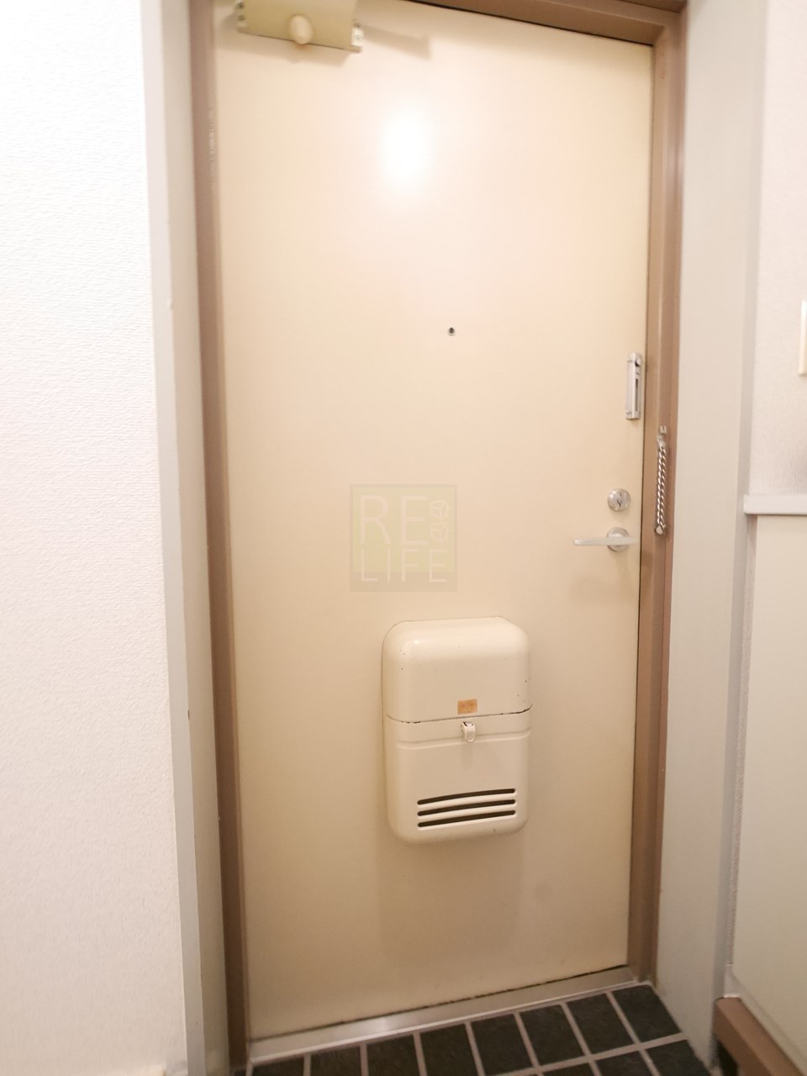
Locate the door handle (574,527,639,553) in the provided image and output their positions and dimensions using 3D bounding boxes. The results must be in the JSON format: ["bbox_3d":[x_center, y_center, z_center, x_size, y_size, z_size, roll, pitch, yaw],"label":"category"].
[{"bbox_3d":[0.387,0.006,0.843,0.147,0.049,0.056,-1,4,-9],"label":"door handle"}]

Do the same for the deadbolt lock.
[{"bbox_3d":[0.433,-0.075,0.862,0.047,0.047,0.023,-1,4,-9],"label":"deadbolt lock"}]

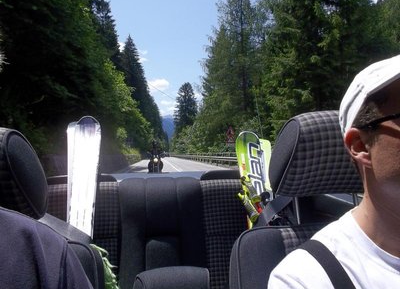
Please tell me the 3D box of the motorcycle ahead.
[{"bbox_3d":[-1.880,0.970,14.800,0.850,1.200,2.200,0,-1,-8],"label":"motorcycle ahead"}]

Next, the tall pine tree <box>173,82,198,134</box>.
[{"bbox_3d":[-4.200,-7.200,98.000,7.800,22.500,7.800,0,-1,-8],"label":"tall pine tree"}]

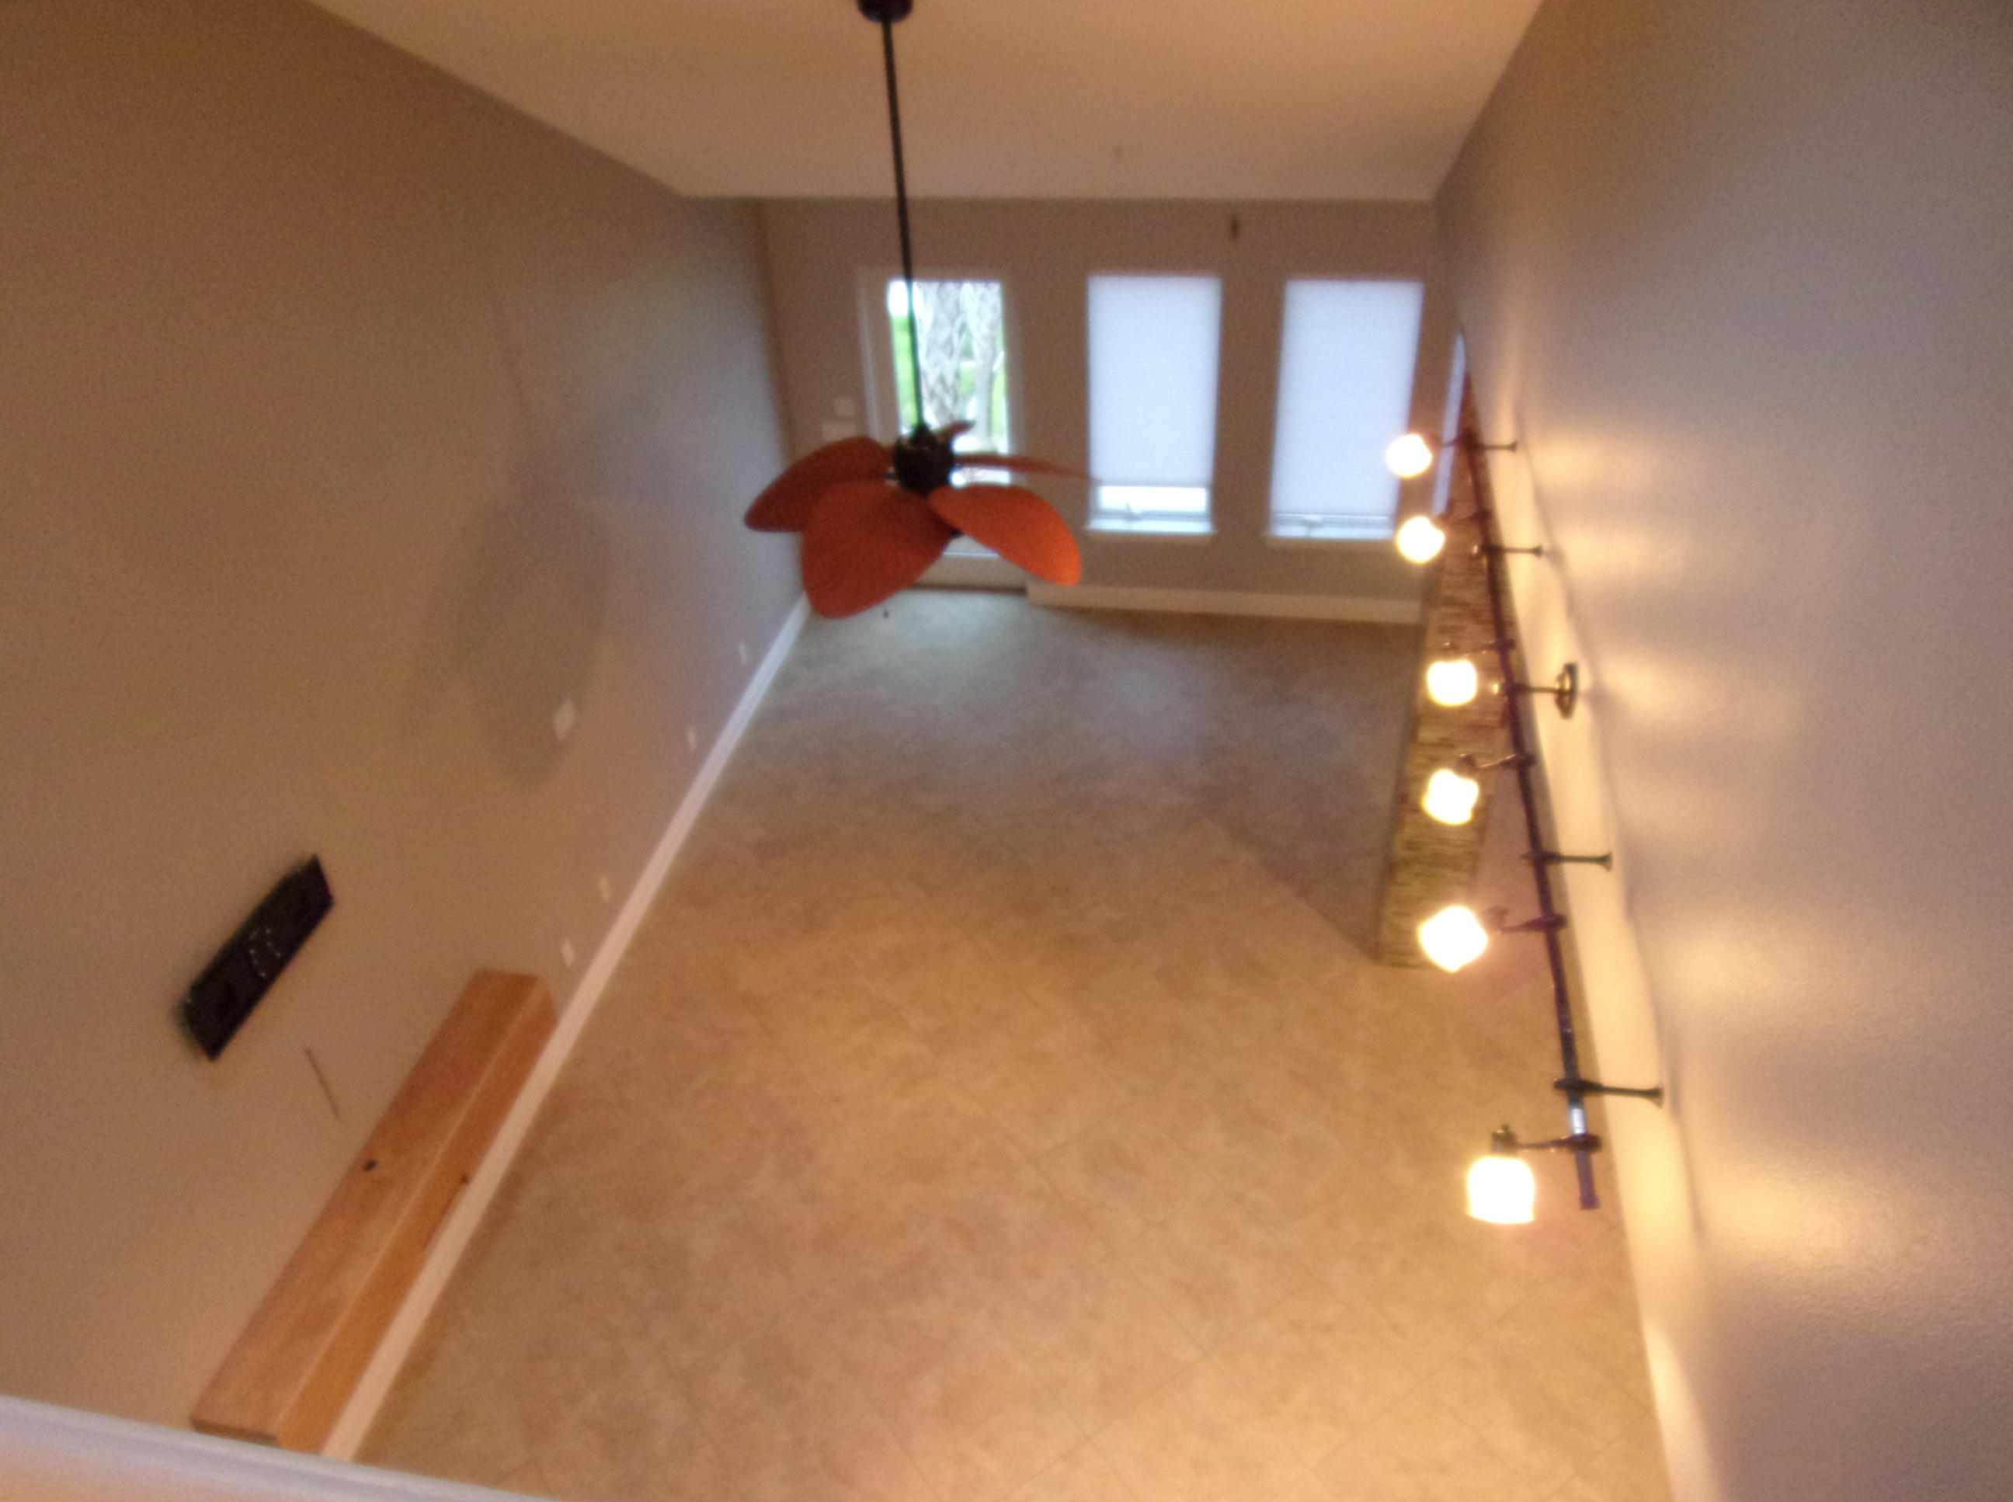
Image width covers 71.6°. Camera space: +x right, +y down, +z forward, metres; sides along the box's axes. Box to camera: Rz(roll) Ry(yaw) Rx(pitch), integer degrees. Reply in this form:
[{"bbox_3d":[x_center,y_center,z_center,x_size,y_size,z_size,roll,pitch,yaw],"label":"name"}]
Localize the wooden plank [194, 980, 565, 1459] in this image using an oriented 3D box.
[{"bbox_3d":[-1.974,1.435,4.569,0.262,0.245,1.710,3,37,9],"label":"wooden plank"}]

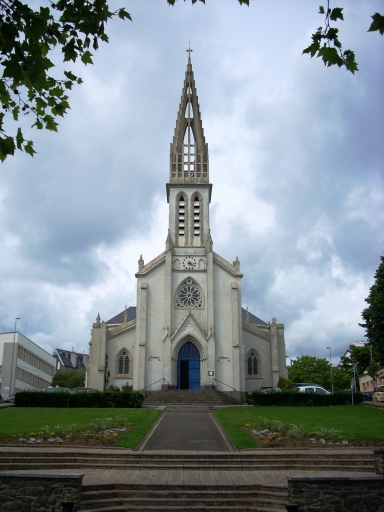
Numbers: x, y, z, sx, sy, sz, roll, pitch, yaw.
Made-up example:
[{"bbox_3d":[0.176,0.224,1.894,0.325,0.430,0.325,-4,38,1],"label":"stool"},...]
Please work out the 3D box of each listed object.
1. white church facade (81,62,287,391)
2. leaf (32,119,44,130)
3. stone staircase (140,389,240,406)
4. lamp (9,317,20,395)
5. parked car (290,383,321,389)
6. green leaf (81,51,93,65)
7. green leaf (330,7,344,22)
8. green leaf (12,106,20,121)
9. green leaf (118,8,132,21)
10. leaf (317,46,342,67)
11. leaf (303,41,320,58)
[{"bbox_3d":[-0.254,-0.900,74.121,20.400,41.200,35.000,0,-17,0],"label":"white church facade"},{"bbox_3d":[-1.402,-1.201,5.000,0.110,0.110,0.050,0,-17,0],"label":"leaf"},{"bbox_3d":[-0.045,12.987,50.105,8.800,1.550,3.200,0,-17,0],"label":"stone staircase"},{"bbox_3d":[-19.186,10.932,59.438,0.650,8.800,0.250,0,-17,0],"label":"lamp"},{"bbox_3d":[11.306,13.120,52.472,4.250,1.580,1.750,0,-17,0],"label":"parked car"},{"bbox_3d":[-0.964,-1.813,5.000,0.110,0.128,0.050,0,-17,0],"label":"green leaf"},{"bbox_3d":[1.249,-2.074,4.700,0.120,0.137,0.050,0,-17,0],"label":"green leaf"},{"bbox_3d":[-1.603,-1.302,5.000,0.073,0.128,0.050,0,-17,0],"label":"green leaf"},{"bbox_3d":[-0.608,-2.206,5.000,0.128,0.110,0.050,0,-17,0],"label":"green leaf"},{"bbox_3d":[1.189,-1.713,4.700,0.206,0.172,0.050,0,-17,0],"label":"leaf"},{"bbox_3d":[1.026,-1.773,4.700,0.155,0.155,0.050,0,-17,0],"label":"leaf"}]

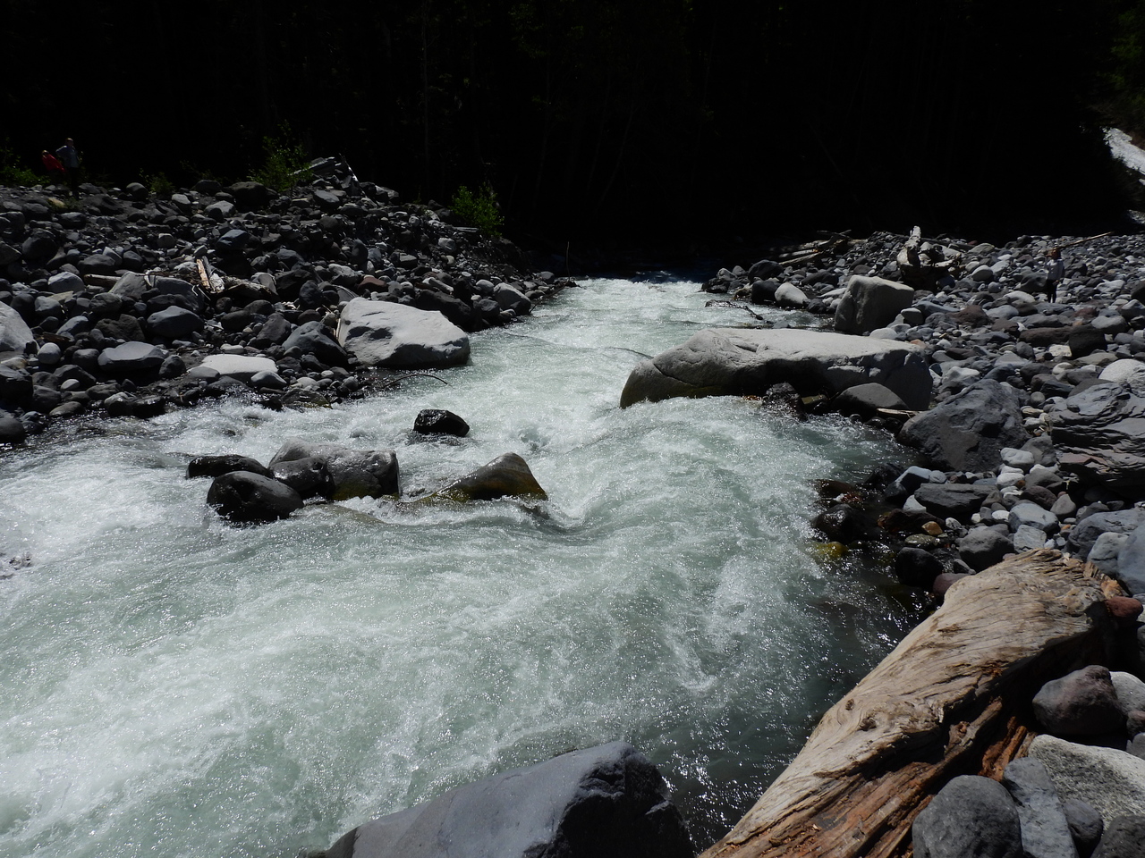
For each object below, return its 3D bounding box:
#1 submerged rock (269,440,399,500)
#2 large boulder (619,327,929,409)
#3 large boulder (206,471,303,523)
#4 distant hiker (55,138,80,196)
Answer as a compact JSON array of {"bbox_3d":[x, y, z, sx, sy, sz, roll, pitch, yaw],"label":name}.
[{"bbox_3d":[-2.774,0.492,9.411,1.420,0.650,1.000,-1,14,-6],"label":"submerged rock"},{"bbox_3d":[3.584,-1.151,14.425,5.000,1.250,2.100,3,14,10],"label":"large boulder"},{"bbox_3d":[-3.397,0.710,8.692,0.980,0.600,0.750,1,14,0],"label":"large boulder"},{"bbox_3d":[-15.607,-8.056,24.485,0.650,1.750,0.400,-4,15,-17],"label":"distant hiker"}]

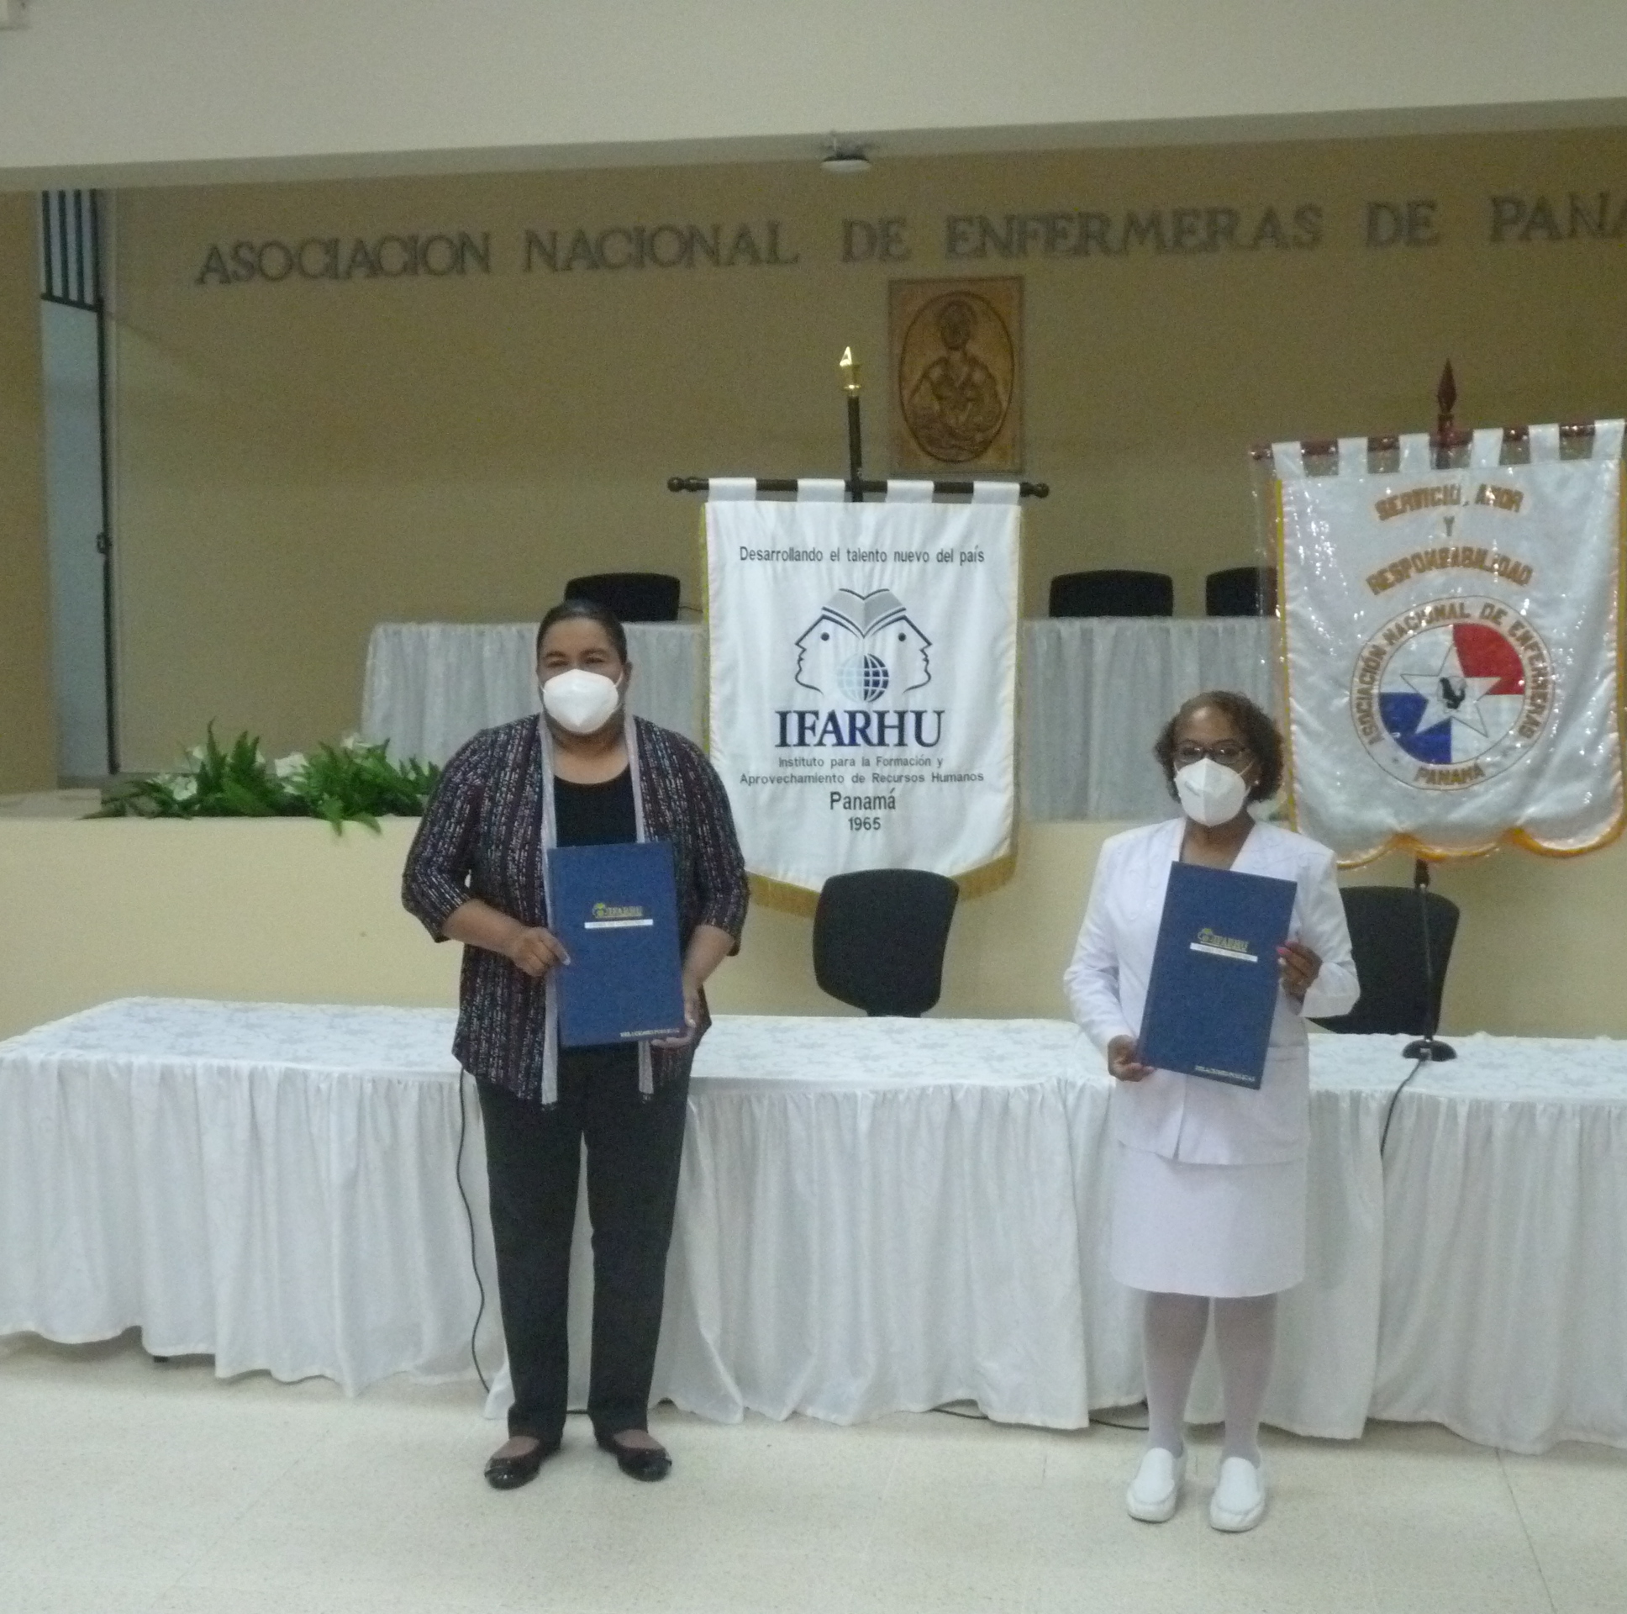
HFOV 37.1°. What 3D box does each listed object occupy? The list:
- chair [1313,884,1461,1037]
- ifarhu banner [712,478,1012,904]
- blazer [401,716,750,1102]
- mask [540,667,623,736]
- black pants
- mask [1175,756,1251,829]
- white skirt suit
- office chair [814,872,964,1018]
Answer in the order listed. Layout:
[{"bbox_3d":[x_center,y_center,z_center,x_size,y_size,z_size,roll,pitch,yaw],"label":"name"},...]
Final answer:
[{"bbox_3d":[1.409,0.676,6.111,0.580,0.930,0.580,2,6,25],"label":"chair"},{"bbox_3d":[0.136,-0.327,6.880,0.890,1.180,0.070,0,5,2],"label":"ifarhu banner"},{"bbox_3d":[-0.454,0.194,4.629,0.640,0.730,0.350,-1,5,-4],"label":"blazer"},{"bbox_3d":[-0.435,-0.198,4.531,0.150,0.130,0.100,-1,5,-5],"label":"mask"},{"bbox_3d":[-0.453,0.798,4.746,0.410,0.880,0.290,-1,5,-4],"label":"black pants"},{"bbox_3d":[0.719,-0.026,4.367,0.140,0.130,0.100,1,6,14],"label":"mask"},{"bbox_3d":[0.735,0.462,4.484,0.520,0.870,0.340,1,6,15],"label":"white skirt suit"},{"bbox_3d":[0.162,0.658,6.390,0.580,0.950,0.580,2,6,22],"label":"office chair"}]

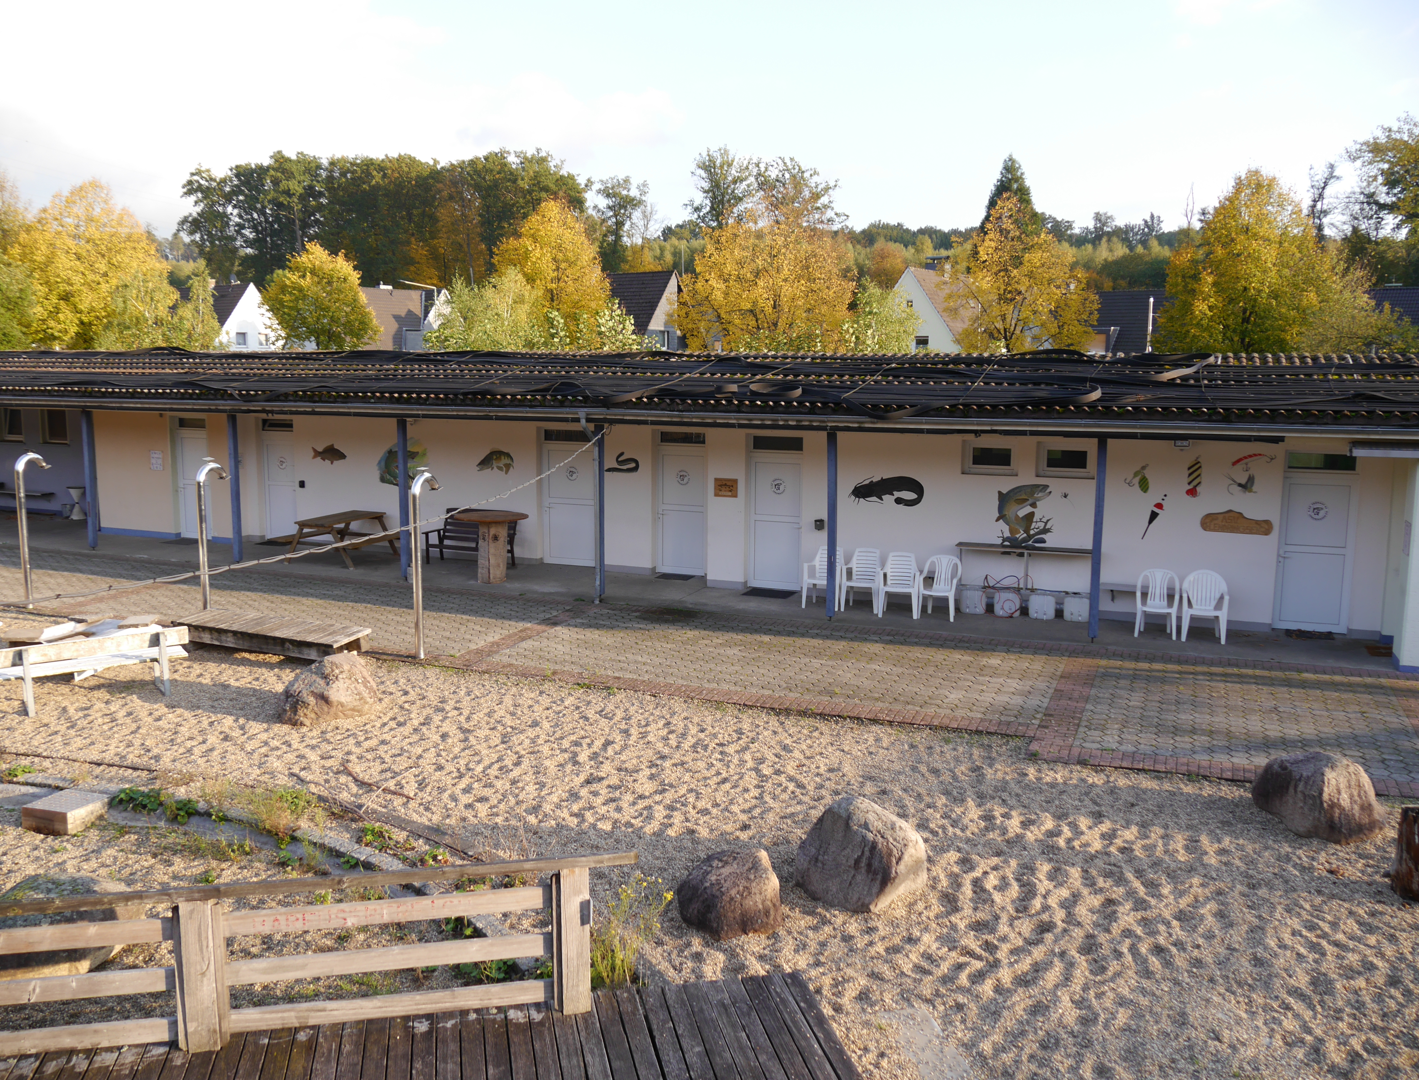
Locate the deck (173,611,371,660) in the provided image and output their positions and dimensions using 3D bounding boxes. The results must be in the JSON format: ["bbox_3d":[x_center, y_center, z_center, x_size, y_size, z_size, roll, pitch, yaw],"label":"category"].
[{"bbox_3d":[-5.719,1.268,15.197,2.780,0.280,0.880,4,9,20],"label":"deck"}]

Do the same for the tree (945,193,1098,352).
[{"bbox_3d":[11.928,-7.987,44.303,5.880,10.087,5.880,3,9,15],"label":"tree"}]

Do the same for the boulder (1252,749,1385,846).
[{"bbox_3d":[5.050,2.090,9.700,0.780,0.580,1.050,-2,9,-18],"label":"boulder"}]

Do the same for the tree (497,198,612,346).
[{"bbox_3d":[-6.272,-8.363,46.269,5.189,9.986,5.189,-1,9,-8],"label":"tree"}]

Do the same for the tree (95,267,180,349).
[{"bbox_3d":[-21.883,-7.018,44.488,3.300,6.950,3.200,-3,9,-26],"label":"tree"}]

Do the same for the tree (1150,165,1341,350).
[{"bbox_3d":[20.457,-8.378,44.244,6.548,10.997,6.548,4,9,24],"label":"tree"}]

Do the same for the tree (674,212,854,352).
[{"bbox_3d":[2.432,-9.520,51.172,8.000,10.100,7.800,2,8,10],"label":"tree"}]

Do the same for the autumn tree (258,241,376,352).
[{"bbox_3d":[-18.925,-9.935,56.193,5.700,9.150,5.600,-2,8,-18],"label":"autumn tree"}]

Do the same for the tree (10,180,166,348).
[{"bbox_3d":[-24.271,-8.560,45.228,5.720,10.435,5.720,-4,10,-28],"label":"tree"}]

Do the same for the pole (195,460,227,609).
[{"bbox_3d":[-6.818,0.088,16.056,0.130,2.320,0.540,4,9,21],"label":"pole"}]

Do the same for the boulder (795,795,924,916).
[{"bbox_3d":[1.057,2.090,7.962,0.850,0.600,0.730,2,8,8],"label":"boulder"}]

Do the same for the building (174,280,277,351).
[{"bbox_3d":[-35.270,-13.737,81.307,9.500,8.400,8.500,5,9,30],"label":"building"}]

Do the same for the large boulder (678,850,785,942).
[{"bbox_3d":[0.130,2.360,7.870,0.720,0.510,0.600,0,9,0],"label":"large boulder"}]

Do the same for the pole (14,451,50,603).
[{"bbox_3d":[-9.773,-0.146,16.882,0.140,2.180,0.450,3,8,20],"label":"pole"}]

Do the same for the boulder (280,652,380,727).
[{"bbox_3d":[-3.907,1.487,11.948,0.930,0.590,0.780,-2,8,-18],"label":"boulder"}]

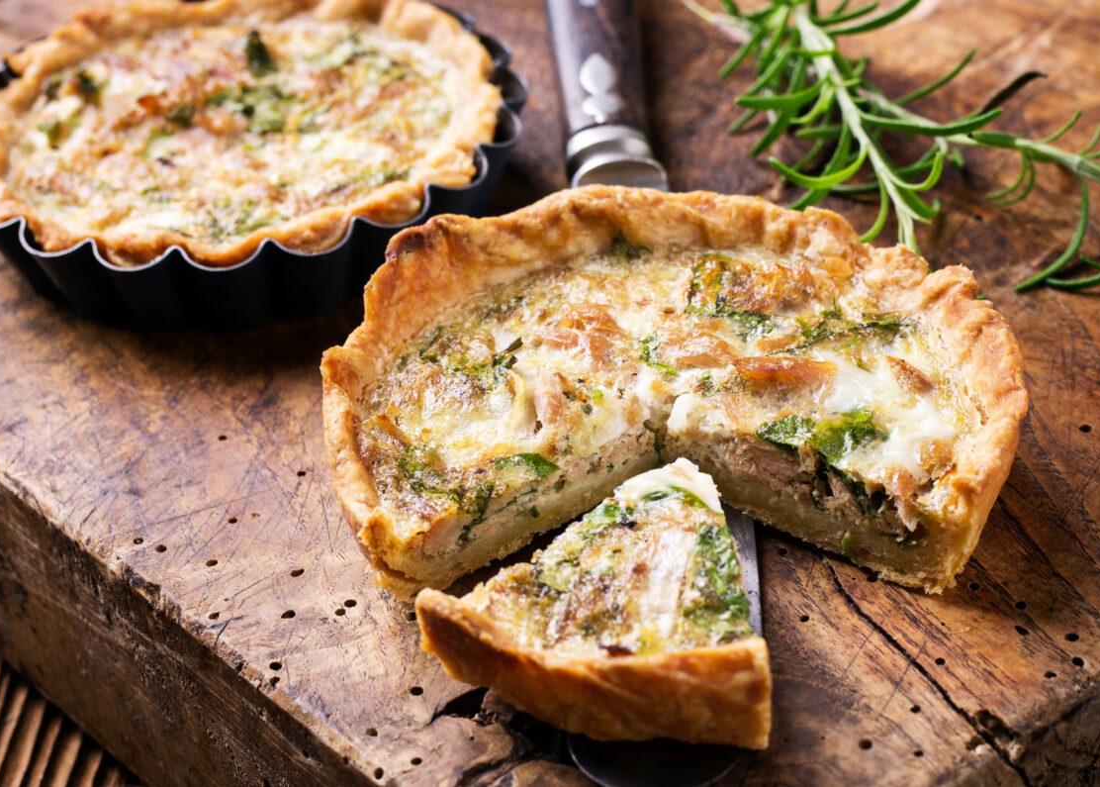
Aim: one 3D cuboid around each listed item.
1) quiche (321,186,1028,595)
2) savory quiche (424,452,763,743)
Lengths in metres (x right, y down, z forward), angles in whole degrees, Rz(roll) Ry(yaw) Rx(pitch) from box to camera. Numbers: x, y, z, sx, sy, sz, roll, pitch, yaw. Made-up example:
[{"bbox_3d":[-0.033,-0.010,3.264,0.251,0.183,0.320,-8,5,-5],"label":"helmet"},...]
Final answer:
[{"bbox_3d":[0.019,-0.001,0.416,0.115,0.023,0.097,-2,37,0],"label":"quiche"},{"bbox_3d":[0.012,0.029,0.378,0.054,0.022,0.050,10,39,15],"label":"savory quiche"}]

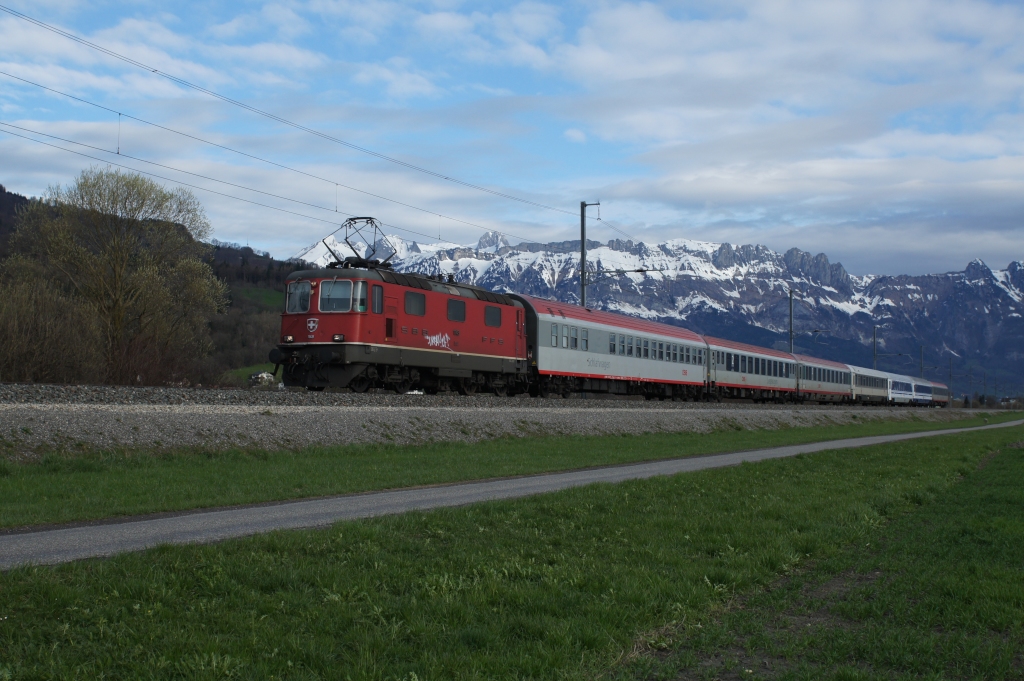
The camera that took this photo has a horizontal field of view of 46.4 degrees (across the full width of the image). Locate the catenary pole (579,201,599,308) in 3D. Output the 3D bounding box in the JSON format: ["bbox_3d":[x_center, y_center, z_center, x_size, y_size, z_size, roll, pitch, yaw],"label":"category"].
[{"bbox_3d":[4.395,-1.970,66.623,1.100,11.500,0.300,-2,-4,25],"label":"catenary pole"}]

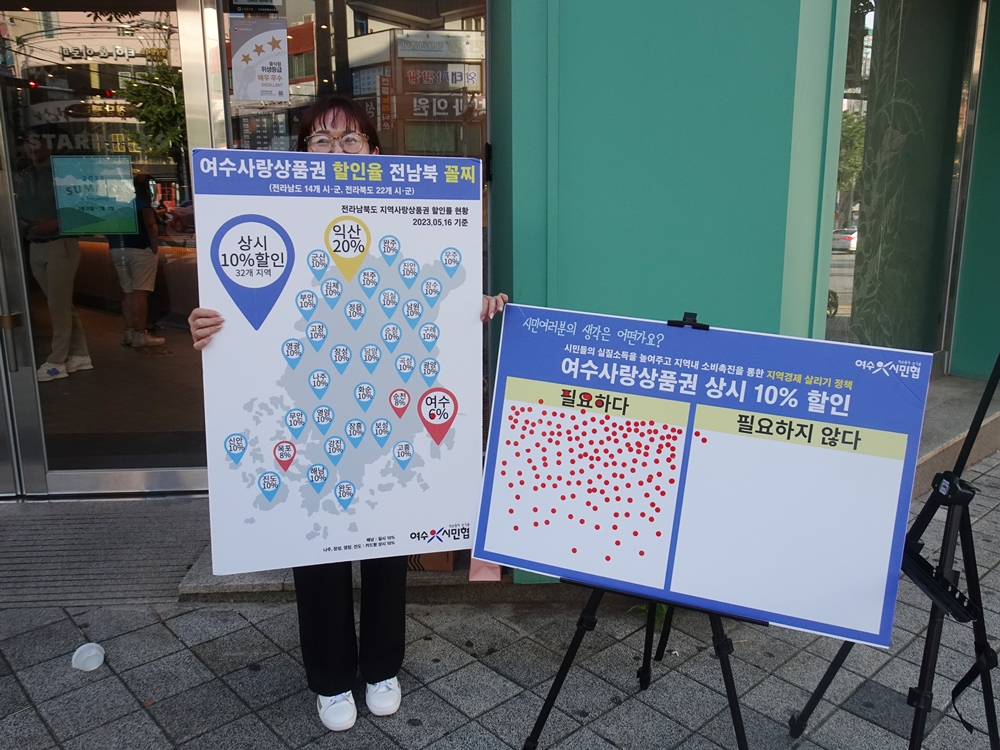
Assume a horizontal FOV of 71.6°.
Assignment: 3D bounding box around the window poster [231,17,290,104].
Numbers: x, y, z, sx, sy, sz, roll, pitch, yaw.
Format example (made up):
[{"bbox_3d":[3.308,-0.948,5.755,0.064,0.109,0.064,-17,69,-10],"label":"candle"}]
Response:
[{"bbox_3d":[-0.990,-1.300,2.861,0.230,0.320,0.020,-1,10,-3],"label":"window poster"}]

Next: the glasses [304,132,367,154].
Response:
[{"bbox_3d":[-0.381,-0.533,1.601,0.143,0.046,0.125,-3,10,-15],"label":"glasses"}]

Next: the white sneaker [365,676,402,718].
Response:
[{"bbox_3d":[-0.322,0.805,1.879,0.102,0.105,0.250,-2,10,-10],"label":"white sneaker"}]

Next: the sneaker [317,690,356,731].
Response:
[{"bbox_3d":[-0.424,0.814,1.832,0.102,0.105,0.250,-2,10,-10],"label":"sneaker"}]

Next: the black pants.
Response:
[{"bbox_3d":[-0.397,0.372,1.806,0.330,0.840,0.240,-3,11,-16],"label":"black pants"}]

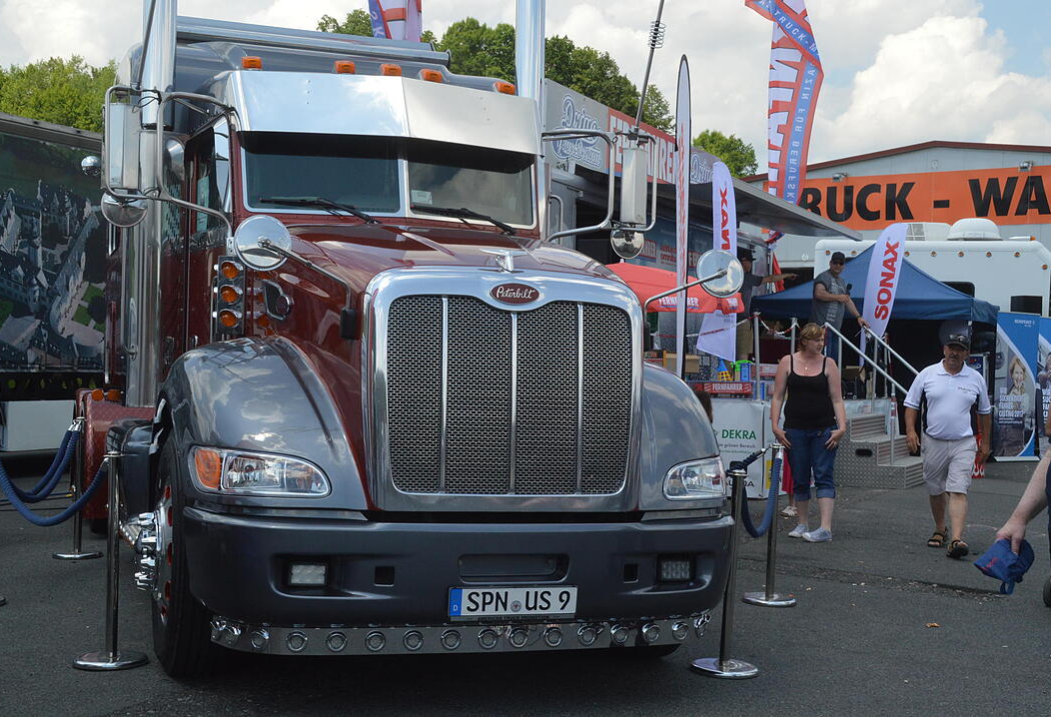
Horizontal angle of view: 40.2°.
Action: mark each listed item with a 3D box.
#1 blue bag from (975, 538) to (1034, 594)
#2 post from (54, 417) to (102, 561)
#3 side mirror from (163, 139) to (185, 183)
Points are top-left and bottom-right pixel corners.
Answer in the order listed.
[{"bbox_3d":[2.133,0.923,6.400,0.240,0.240,0.160,2,0,-27],"label":"blue bag"},{"bbox_3d":[-2.871,0.822,9.283,0.325,0.930,0.325,2,1,0],"label":"post"},{"bbox_3d":[-2.132,-1.194,8.700,0.160,0.290,0.100,2,0,-8],"label":"side mirror"}]

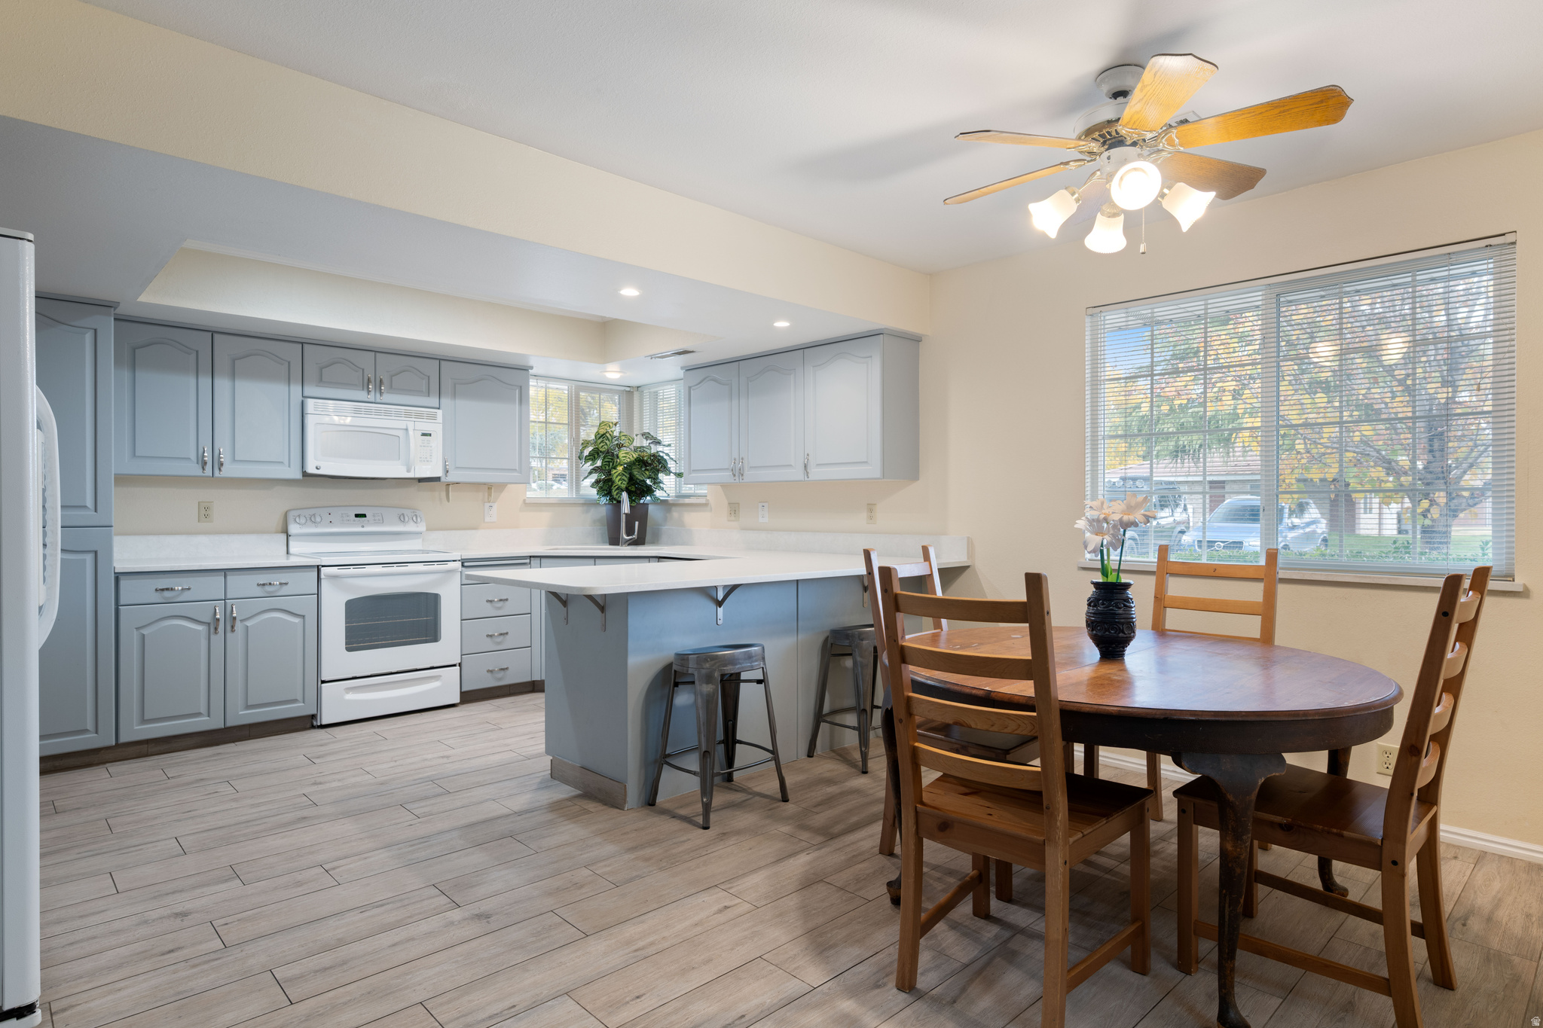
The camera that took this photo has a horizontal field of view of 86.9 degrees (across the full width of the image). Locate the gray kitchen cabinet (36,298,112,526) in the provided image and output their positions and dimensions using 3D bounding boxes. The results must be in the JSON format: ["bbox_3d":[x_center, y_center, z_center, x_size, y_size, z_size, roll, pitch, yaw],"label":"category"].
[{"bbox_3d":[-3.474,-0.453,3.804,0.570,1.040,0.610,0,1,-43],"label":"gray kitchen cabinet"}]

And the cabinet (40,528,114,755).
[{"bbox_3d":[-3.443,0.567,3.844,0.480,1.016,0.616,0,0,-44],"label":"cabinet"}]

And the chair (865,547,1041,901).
[{"bbox_3d":[0.677,0.654,2.833,0.555,1.050,0.495,1,1,42],"label":"chair"}]

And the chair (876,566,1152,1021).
[{"bbox_3d":[0.612,0.660,2.059,0.495,1.050,0.555,1,1,42],"label":"chair"}]

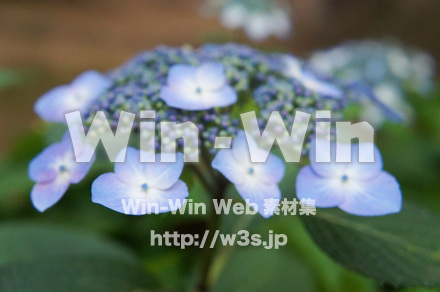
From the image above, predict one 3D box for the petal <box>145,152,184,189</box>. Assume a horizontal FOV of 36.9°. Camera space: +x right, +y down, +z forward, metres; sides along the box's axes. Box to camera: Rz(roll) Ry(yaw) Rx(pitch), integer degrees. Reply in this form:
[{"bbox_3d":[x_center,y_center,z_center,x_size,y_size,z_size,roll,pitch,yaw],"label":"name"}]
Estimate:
[{"bbox_3d":[-0.022,0.009,0.252,0.016,0.016,0.005,-2,-30,4],"label":"petal"}]

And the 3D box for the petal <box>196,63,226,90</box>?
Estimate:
[{"bbox_3d":[-0.005,-0.034,0.311,0.015,0.005,0.021,-7,42,-8],"label":"petal"}]

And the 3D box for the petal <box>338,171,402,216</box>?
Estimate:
[{"bbox_3d":[0.063,0.020,0.277,0.029,0.020,0.005,-4,-26,-12],"label":"petal"}]

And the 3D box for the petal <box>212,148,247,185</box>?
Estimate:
[{"bbox_3d":[0.006,0.009,0.277,0.015,0.011,0.005,38,-15,5],"label":"petal"}]

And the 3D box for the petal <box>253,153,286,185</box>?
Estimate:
[{"bbox_3d":[0.019,0.008,0.250,0.011,0.013,0.005,5,-25,-4],"label":"petal"}]

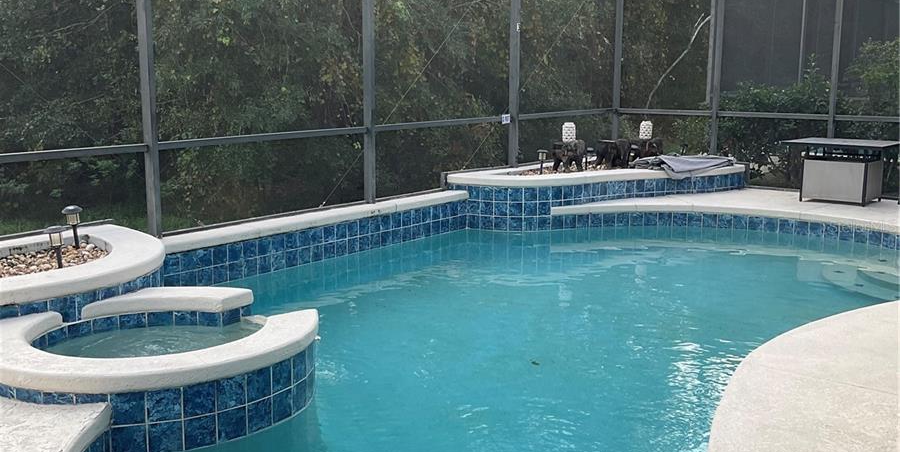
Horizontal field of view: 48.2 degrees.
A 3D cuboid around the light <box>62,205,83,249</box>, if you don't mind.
[{"bbox_3d":[-2.503,0.007,6.720,0.127,0.285,0.127,-4,10,-20],"label":"light"}]

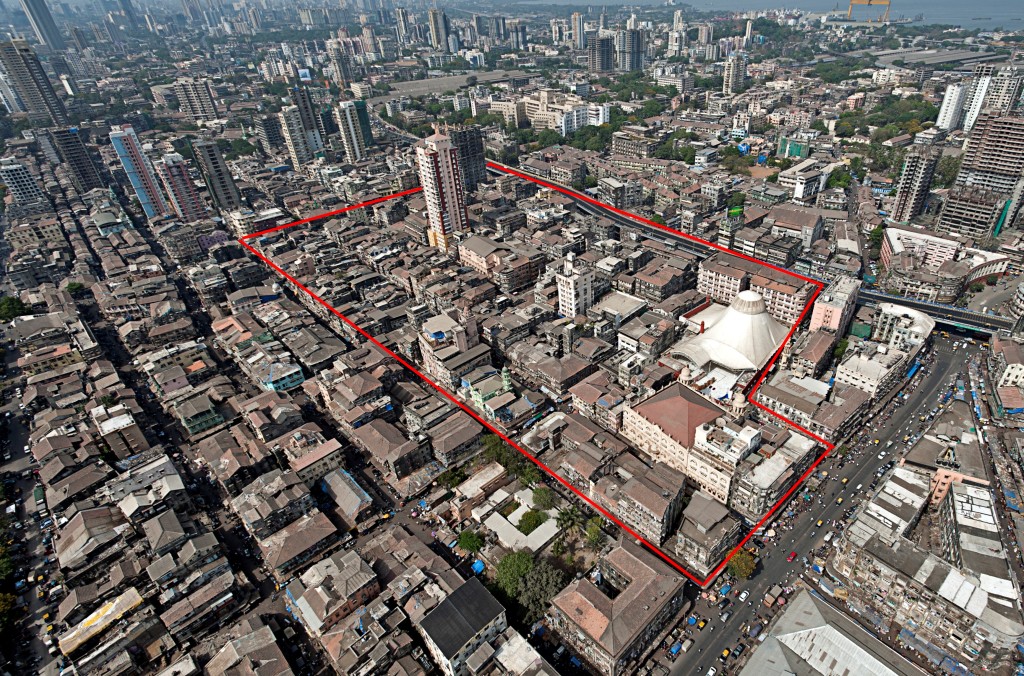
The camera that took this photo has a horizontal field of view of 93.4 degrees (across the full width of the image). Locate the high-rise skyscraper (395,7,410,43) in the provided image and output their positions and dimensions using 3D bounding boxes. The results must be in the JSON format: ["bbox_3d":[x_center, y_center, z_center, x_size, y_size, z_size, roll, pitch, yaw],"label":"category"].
[{"bbox_3d":[-285.500,-809.500,1257.000,19.000,88.000,20.000,24,44,32],"label":"high-rise skyscraper"}]

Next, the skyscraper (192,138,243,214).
[{"bbox_3d":[-233.280,-127.690,382.170,13.100,51.700,26.200,-28,43,-29],"label":"skyscraper"}]

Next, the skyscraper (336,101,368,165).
[{"bbox_3d":[-154.300,-196.600,463.500,17.000,60.000,16.000,-19,39,-21],"label":"skyscraper"}]

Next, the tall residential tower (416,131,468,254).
[{"bbox_3d":[-41.780,-87.390,295.950,16.000,72.100,18.900,-28,43,-29],"label":"tall residential tower"}]

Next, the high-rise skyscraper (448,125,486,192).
[{"bbox_3d":[-35.960,-139.180,382.530,24.000,52.500,13.600,-20,40,-22],"label":"high-rise skyscraper"}]

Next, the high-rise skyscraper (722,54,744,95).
[{"bbox_3d":[308.820,-369.060,673.090,26.800,48.900,14.700,-22,40,-24],"label":"high-rise skyscraper"}]

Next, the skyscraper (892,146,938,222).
[{"bbox_3d":[277.600,-103.100,332.500,18.000,50.000,12.500,-24,41,-27],"label":"skyscraper"}]

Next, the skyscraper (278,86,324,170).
[{"bbox_3d":[-201.700,-199.800,462.000,26.000,65.000,32.000,-22,41,-25],"label":"skyscraper"}]

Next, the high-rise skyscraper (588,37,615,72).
[{"bbox_3d":[156.600,-497.100,848.300,30.000,55.000,28.000,-22,41,-25],"label":"high-rise skyscraper"}]

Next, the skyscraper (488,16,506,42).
[{"bbox_3d":[-41.050,-894.400,1401.110,36.800,64.200,29.400,-31,45,-33],"label":"skyscraper"}]

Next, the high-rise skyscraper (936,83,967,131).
[{"bbox_3d":[458.500,-240.500,503.000,12.500,45.000,13.000,-14,38,-15],"label":"high-rise skyscraper"}]

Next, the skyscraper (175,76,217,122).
[{"bbox_3d":[-393.300,-296.100,601.000,34.000,50.000,17.000,-17,39,-19],"label":"skyscraper"}]

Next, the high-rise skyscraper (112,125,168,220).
[{"bbox_3d":[-274.400,-120.700,358.000,15.000,69.000,15.000,-15,38,-17],"label":"high-rise skyscraper"}]

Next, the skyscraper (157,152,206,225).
[{"bbox_3d":[-252.860,-115.400,369.200,15.900,48.900,17.100,28,47,35],"label":"skyscraper"}]

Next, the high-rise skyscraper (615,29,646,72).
[{"bbox_3d":[208.300,-500.300,840.400,31.000,66.000,30.000,-20,40,-23],"label":"high-rise skyscraper"}]

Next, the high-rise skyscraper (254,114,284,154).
[{"bbox_3d":[-257.560,-218.890,519.340,18.700,38.400,19.800,28,46,35],"label":"high-rise skyscraper"}]

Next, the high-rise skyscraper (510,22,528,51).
[{"bbox_3d":[17.670,-775.660,1240.330,30.900,58.100,26.200,-31,45,-33],"label":"high-rise skyscraper"}]

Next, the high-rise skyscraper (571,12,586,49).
[{"bbox_3d":[160.190,-745.030,1172.600,16.900,76.500,23.100,-31,45,-33],"label":"high-rise skyscraper"}]

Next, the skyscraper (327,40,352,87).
[{"bbox_3d":[-281.900,-453.900,797.200,21.000,70.000,25.000,29,47,36],"label":"skyscraper"}]

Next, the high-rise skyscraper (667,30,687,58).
[{"bbox_3d":[340.500,-604.350,992.770,19.600,46.900,23.500,-31,45,-33],"label":"high-rise skyscraper"}]

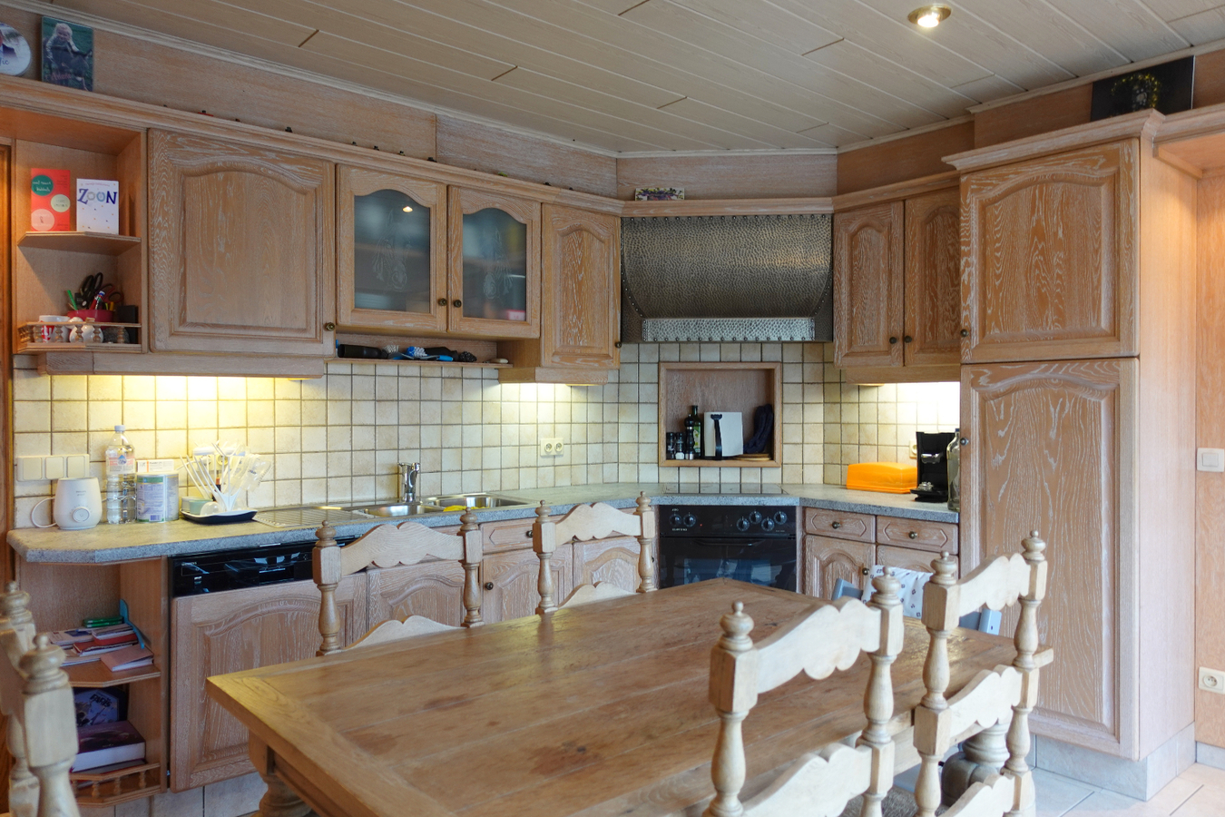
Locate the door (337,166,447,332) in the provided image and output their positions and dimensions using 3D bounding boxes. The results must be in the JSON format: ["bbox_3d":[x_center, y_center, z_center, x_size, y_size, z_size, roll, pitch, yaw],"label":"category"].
[{"bbox_3d":[-0.846,-0.603,3.160,0.450,0.594,0.029,0,0,-40],"label":"door"}]

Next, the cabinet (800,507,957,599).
[{"bbox_3d":[1.250,0.769,3.425,0.561,0.689,0.669,0,0,-41],"label":"cabinet"}]

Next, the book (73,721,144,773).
[{"bbox_3d":[-1.588,1.050,2.551,0.186,0.053,0.223,0,0,-40],"label":"book"}]

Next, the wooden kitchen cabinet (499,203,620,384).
[{"bbox_3d":[-0.244,-0.501,3.744,0.429,0.762,0.352,0,0,-38],"label":"wooden kitchen cabinet"}]

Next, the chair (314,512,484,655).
[{"bbox_3d":[-0.350,0.738,1.669,0.420,1.007,0.460,0,0,-40],"label":"chair"}]

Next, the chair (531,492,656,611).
[{"bbox_3d":[0.094,0.744,2.120,0.449,1.020,0.490,0,0,-38],"label":"chair"}]

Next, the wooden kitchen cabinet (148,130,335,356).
[{"bbox_3d":[-1.363,-0.546,2.941,0.611,0.715,0.345,0,0,-40],"label":"wooden kitchen cabinet"}]

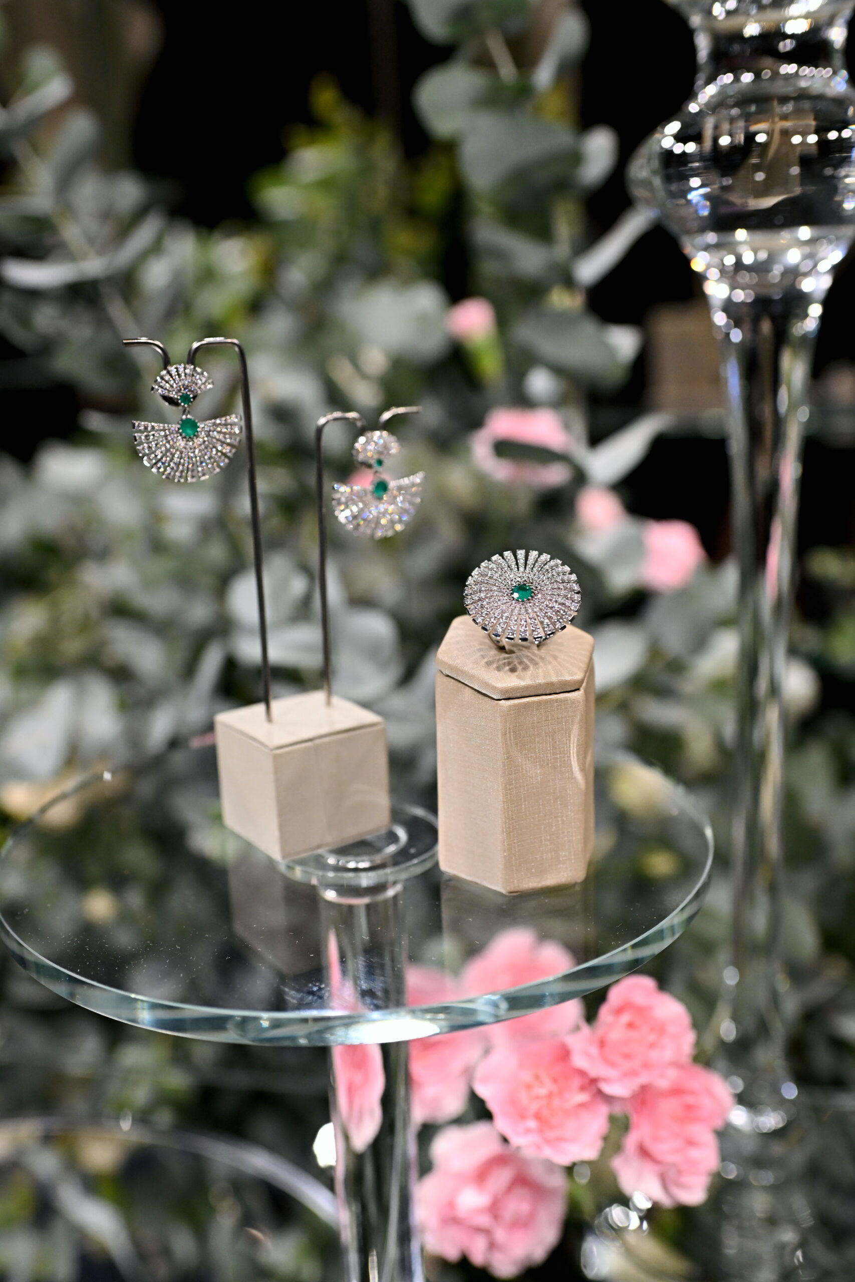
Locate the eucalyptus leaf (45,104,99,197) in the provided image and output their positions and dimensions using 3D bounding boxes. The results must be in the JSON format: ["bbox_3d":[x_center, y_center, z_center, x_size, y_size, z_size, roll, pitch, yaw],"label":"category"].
[{"bbox_3d":[-0.224,-0.308,0.787,0.028,0.053,0.020,25,6,0],"label":"eucalyptus leaf"}]

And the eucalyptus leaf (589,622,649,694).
[{"bbox_3d":[0.102,0.009,0.679,0.038,0.037,0.018,-2,14,0],"label":"eucalyptus leaf"}]

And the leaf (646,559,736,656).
[{"bbox_3d":[0.152,-0.018,0.719,0.052,0.052,0.024,-2,14,0],"label":"leaf"}]

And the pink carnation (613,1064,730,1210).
[{"bbox_3d":[0.111,0.224,0.566,0.053,0.056,0.052,-2,14,0],"label":"pink carnation"}]

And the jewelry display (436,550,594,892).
[{"bbox_3d":[0.032,0.024,0.429,0.057,0.111,0.049,-6,15,-14],"label":"jewelry display"}]

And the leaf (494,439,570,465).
[{"bbox_3d":[0.058,-0.104,0.689,0.042,0.014,0.034,-2,14,0],"label":"leaf"}]

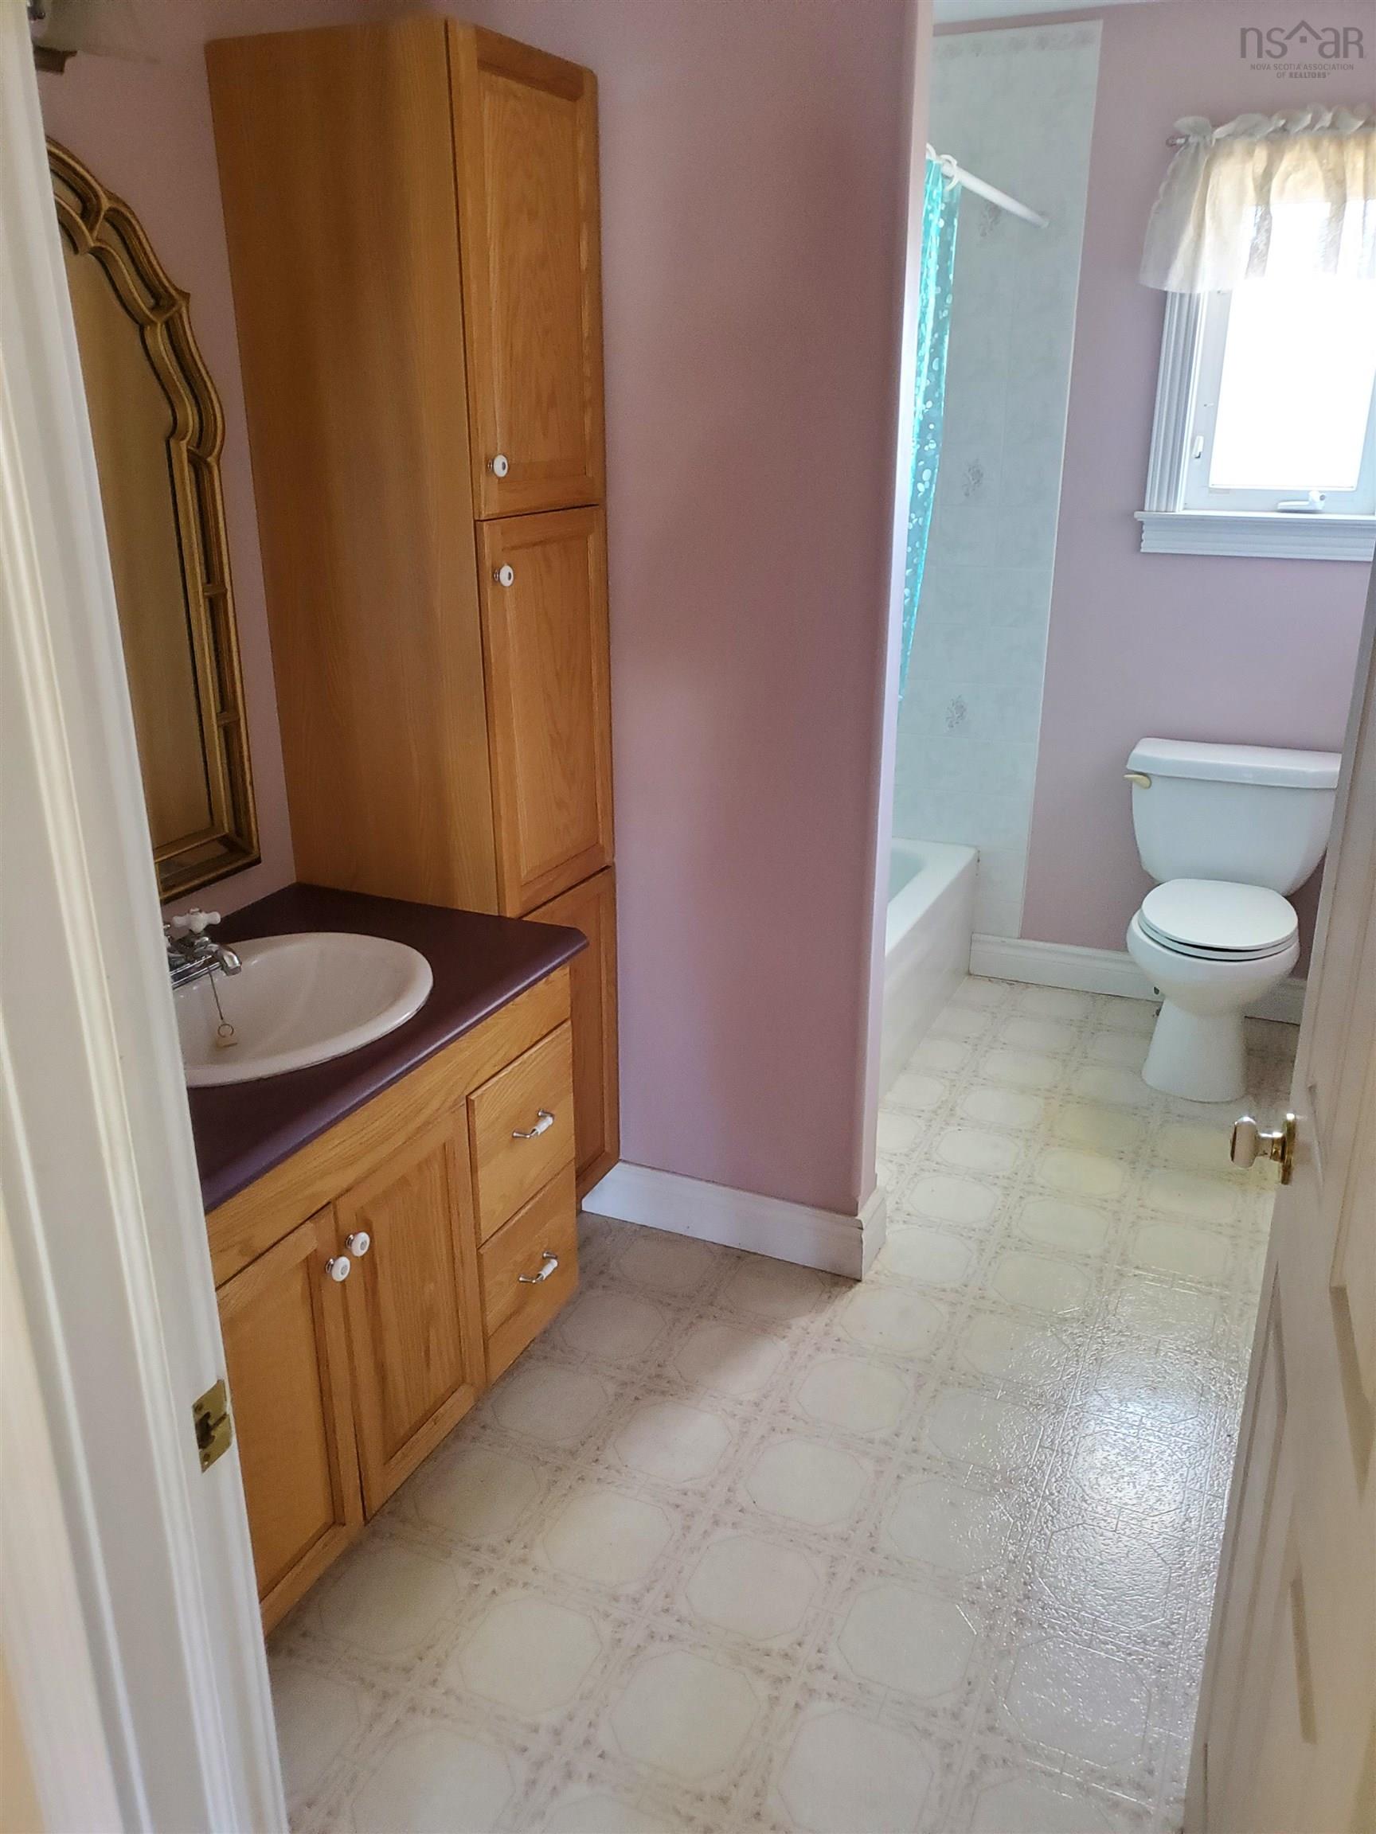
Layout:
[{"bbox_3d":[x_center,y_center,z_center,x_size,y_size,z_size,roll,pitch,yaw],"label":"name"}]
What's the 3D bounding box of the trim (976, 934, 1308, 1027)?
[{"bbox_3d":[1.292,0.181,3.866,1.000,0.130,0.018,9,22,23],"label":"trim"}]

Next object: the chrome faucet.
[{"bbox_3d":[-0.677,0.055,1.913,0.155,0.097,0.178,9,22,23],"label":"chrome faucet"}]

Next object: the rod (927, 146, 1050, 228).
[{"bbox_3d":[0.579,-1.464,2.751,0.028,0.028,1.480,9,22,23],"label":"rod"}]

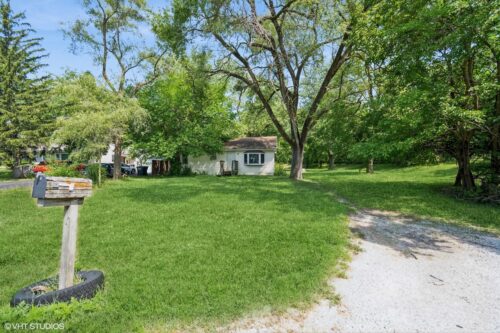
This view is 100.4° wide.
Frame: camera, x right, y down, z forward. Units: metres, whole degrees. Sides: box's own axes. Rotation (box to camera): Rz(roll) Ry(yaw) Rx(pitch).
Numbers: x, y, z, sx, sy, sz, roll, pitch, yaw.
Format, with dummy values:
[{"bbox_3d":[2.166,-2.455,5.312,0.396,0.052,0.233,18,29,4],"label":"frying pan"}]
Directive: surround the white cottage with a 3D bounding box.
[{"bbox_3d":[-1.475,-1.300,26.492,9.800,4.600,7.600,0,0,9],"label":"white cottage"}]

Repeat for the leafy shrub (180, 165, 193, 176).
[{"bbox_3d":[-6.900,0.430,22.700,1.250,1.300,1.250,0,0,0],"label":"leafy shrub"}]

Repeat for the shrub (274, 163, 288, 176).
[{"bbox_3d":[3.500,0.330,23.200,1.450,1.500,1.400,0,0,0],"label":"shrub"}]

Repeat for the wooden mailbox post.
[{"bbox_3d":[-2.090,0.750,2.360,0.190,1.370,0.510,0,0,11],"label":"wooden mailbox post"}]

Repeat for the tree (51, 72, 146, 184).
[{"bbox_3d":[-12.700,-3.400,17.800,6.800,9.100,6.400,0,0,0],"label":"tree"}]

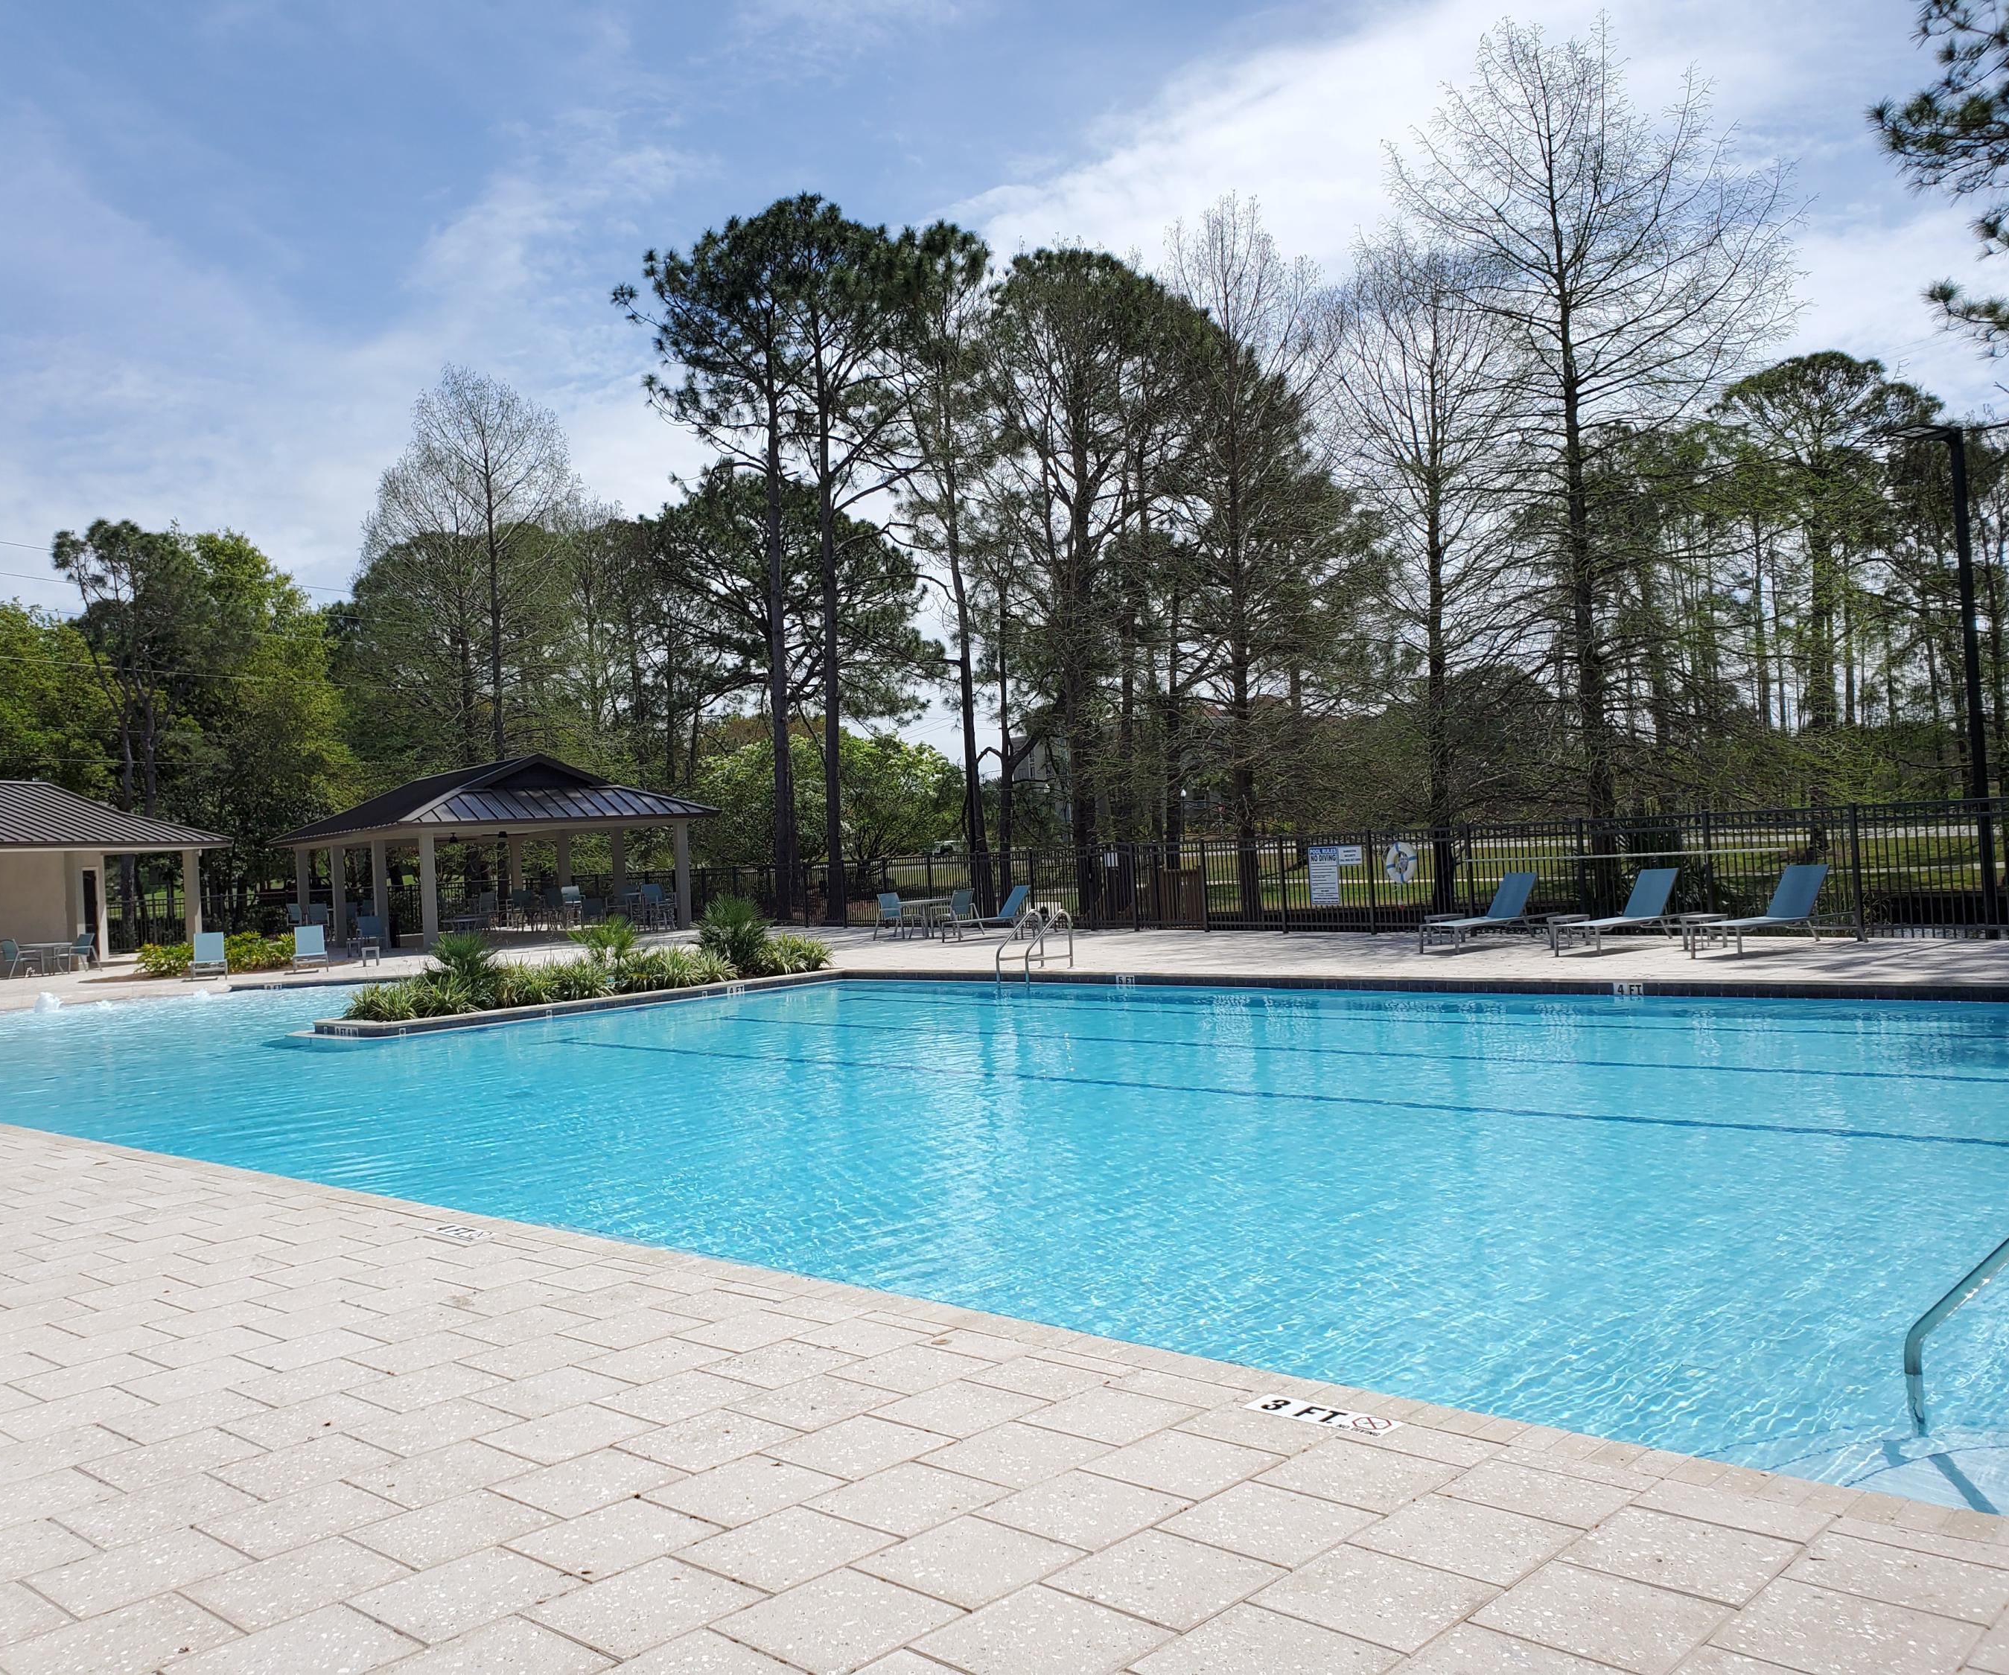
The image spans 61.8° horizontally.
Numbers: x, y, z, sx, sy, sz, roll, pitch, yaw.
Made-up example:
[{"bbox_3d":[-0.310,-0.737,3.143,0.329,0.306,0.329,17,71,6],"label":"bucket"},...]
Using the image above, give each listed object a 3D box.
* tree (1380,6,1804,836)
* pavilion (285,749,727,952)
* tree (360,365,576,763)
[{"bbox_3d":[9.986,-6.314,28.700,6.700,15.300,6.700,-3,-1,20],"label":"tree"},{"bbox_3d":[-15.200,0.470,48.700,8.250,4.880,14.500,-2,-1,-35],"label":"pavilion"},{"bbox_3d":[-19.600,-7.119,62.500,7.700,20.500,7.700,-3,-1,-17],"label":"tree"}]

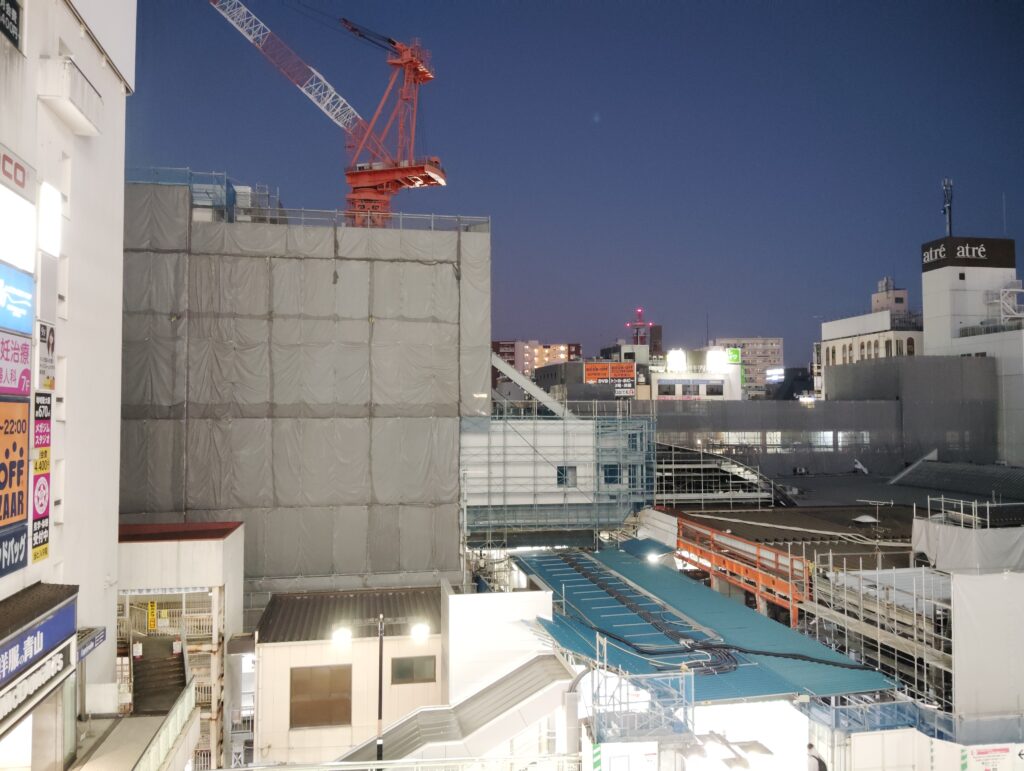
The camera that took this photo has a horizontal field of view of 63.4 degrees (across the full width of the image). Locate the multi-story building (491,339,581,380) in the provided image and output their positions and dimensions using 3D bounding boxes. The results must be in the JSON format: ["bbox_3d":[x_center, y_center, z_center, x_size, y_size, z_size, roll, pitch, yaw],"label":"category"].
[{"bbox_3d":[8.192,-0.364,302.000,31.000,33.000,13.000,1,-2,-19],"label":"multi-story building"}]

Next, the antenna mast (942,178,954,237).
[{"bbox_3d":[51.727,-20.916,98.300,1.150,7.100,1.150,0,-2,-10],"label":"antenna mast"}]

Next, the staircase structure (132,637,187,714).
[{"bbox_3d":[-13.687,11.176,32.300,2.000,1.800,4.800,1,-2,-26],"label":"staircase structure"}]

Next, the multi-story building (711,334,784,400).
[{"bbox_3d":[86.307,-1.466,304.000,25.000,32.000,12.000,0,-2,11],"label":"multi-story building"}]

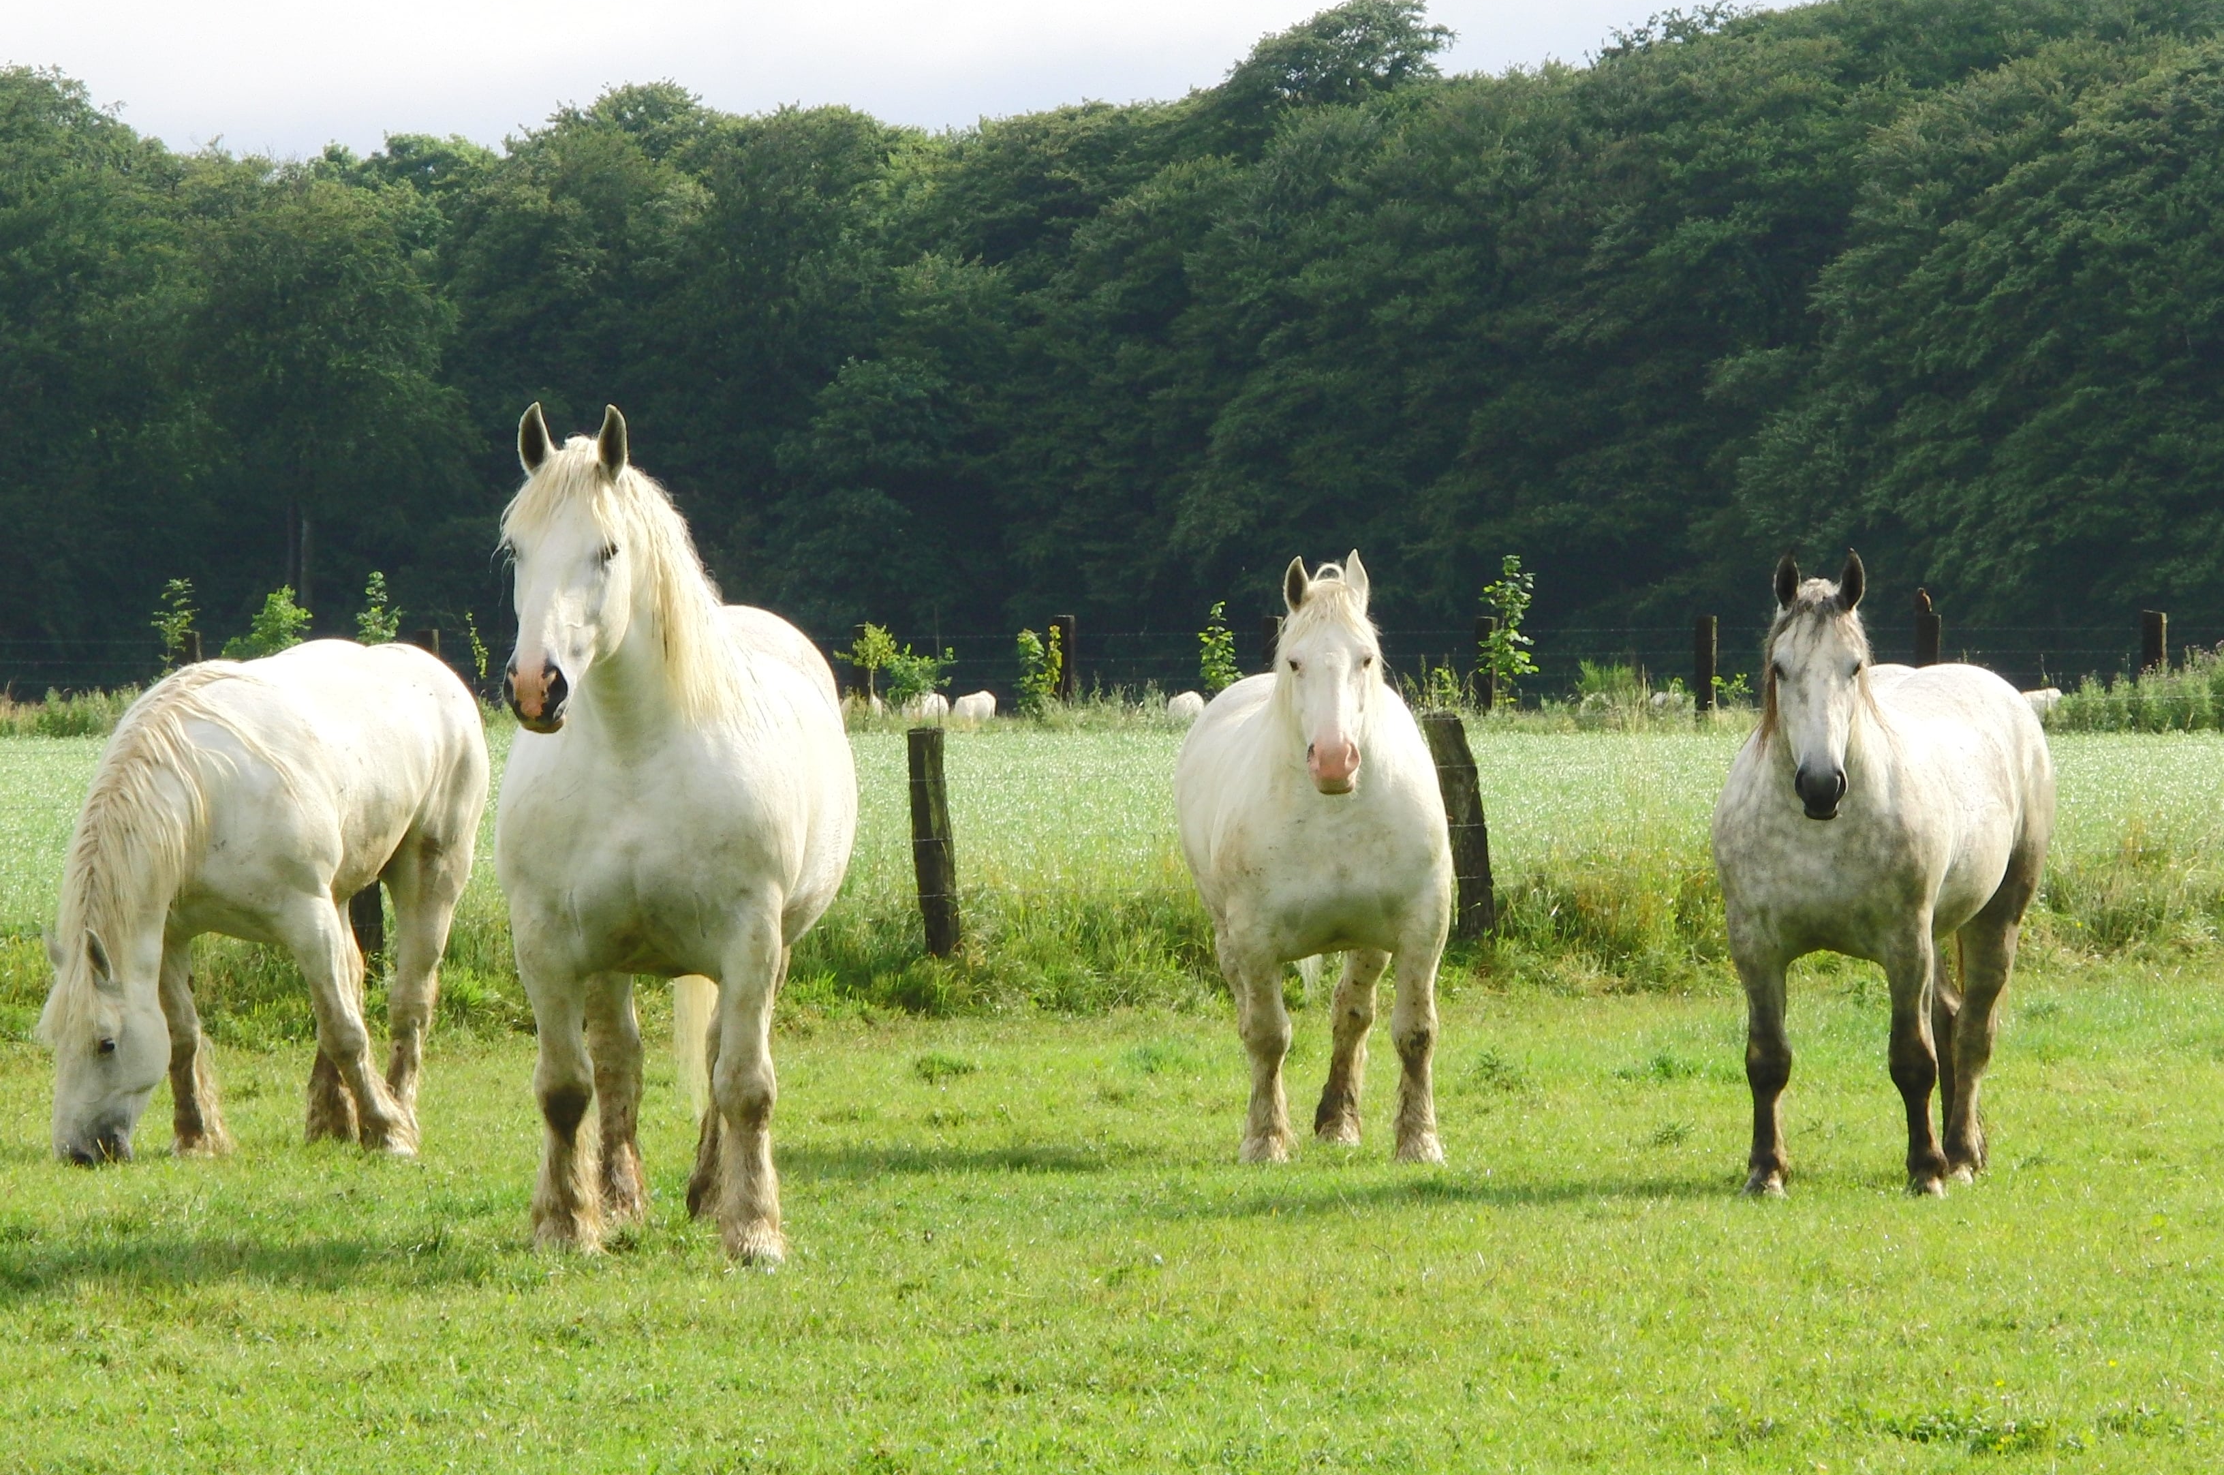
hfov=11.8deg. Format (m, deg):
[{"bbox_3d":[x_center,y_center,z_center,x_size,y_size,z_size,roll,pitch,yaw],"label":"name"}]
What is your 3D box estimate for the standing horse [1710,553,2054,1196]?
[{"bbox_3d":[2.320,0.405,32.200,0.750,1.890,2.400,0,0,14],"label":"standing horse"}]

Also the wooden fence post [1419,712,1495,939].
[{"bbox_3d":[1.656,0.442,51.000,0.180,1.130,0.180,-9,0,0],"label":"wooden fence post"}]

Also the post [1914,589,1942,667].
[{"bbox_3d":[8.287,-0.750,109.000,0.220,1.130,0.220,0,0,0],"label":"post"}]

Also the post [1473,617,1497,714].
[{"bbox_3d":[3.830,-0.713,110.000,0.210,1.100,0.210,0,0,0],"label":"post"}]

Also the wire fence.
[{"bbox_3d":[-0.027,-0.721,110.000,22.800,1.080,0.200,0,0,0],"label":"wire fence"}]

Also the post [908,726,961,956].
[{"bbox_3d":[-0.826,0.502,50.000,0.170,1.110,0.170,-4,0,0],"label":"post"}]

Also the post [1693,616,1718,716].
[{"bbox_3d":[6.083,-0.713,110.000,0.210,1.100,0.210,0,0,0],"label":"post"}]

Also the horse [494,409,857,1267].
[{"bbox_3d":[-1.130,0.242,28.200,0.760,2.180,2.400,0,0,8],"label":"horse"}]

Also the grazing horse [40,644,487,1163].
[{"bbox_3d":[-2.600,0.510,33.200,0.780,1.580,2.400,0,0,22],"label":"grazing horse"}]

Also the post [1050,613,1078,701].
[{"bbox_3d":[-0.490,-0.730,110.000,0.210,1.100,0.210,0,0,0],"label":"post"}]

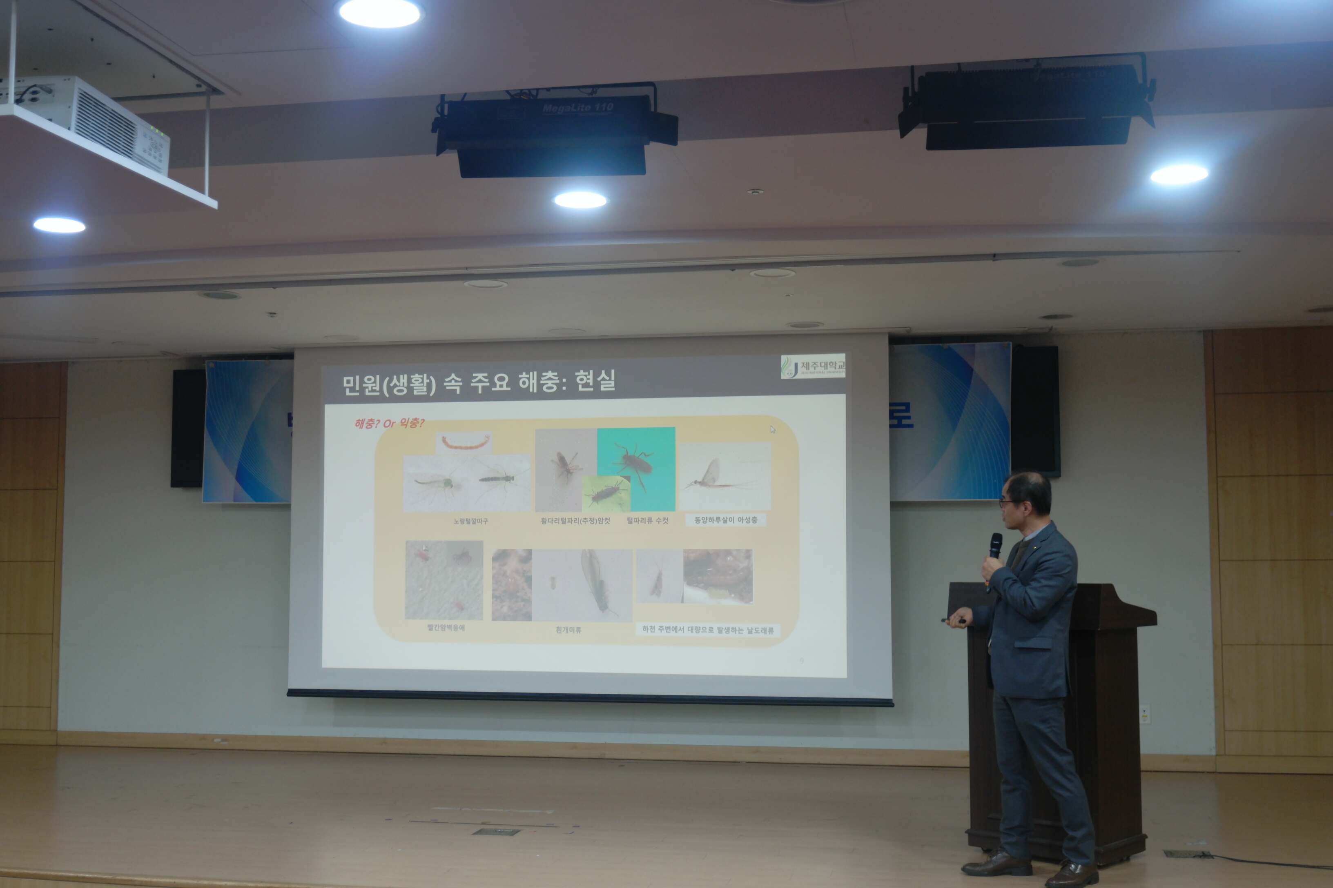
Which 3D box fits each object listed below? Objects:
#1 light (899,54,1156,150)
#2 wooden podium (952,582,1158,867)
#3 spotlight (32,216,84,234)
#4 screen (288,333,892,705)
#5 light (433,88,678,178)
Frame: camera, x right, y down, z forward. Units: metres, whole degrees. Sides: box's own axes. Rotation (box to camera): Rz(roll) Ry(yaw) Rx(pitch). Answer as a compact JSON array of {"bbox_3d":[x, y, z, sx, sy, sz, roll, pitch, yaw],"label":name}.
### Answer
[{"bbox_3d":[1.135,-1.070,4.760,0.770,0.260,0.250,-1,-4,6],"label":"light"},{"bbox_3d":[1.776,1.253,6.947,0.753,1.232,0.560,-4,-6,42],"label":"wooden podium"},{"bbox_3d":[-2.678,-0.968,6.699,0.220,0.040,0.220,-1,-4,10],"label":"spotlight"},{"bbox_3d":[-0.564,0.501,9.964,4.043,2.364,0.060,-1,-4,10],"label":"screen"},{"bbox_3d":[-0.357,-1.043,5.026,0.800,0.270,0.250,-1,-4,6],"label":"light"}]

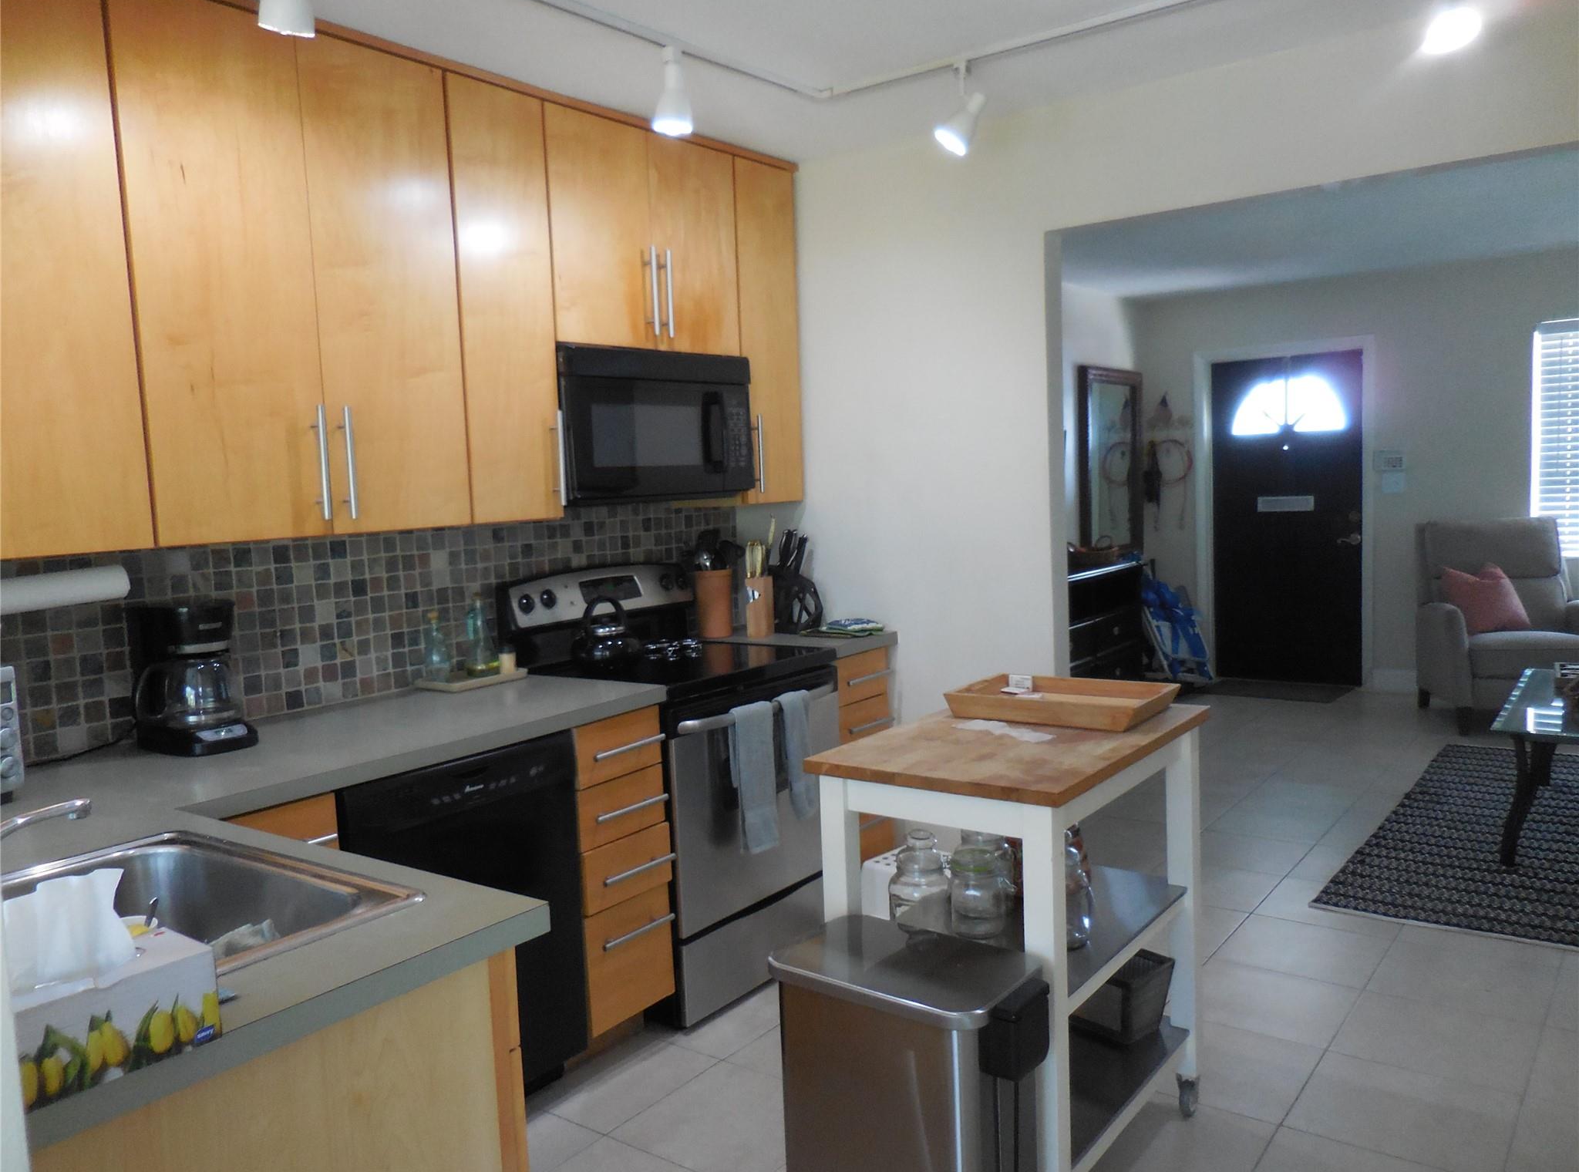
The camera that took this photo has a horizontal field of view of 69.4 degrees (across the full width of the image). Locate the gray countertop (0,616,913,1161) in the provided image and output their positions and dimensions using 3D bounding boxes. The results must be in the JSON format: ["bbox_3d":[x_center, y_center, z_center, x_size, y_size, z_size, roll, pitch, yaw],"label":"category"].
[{"bbox_3d":[-0.423,0.307,2.451,1.587,0.036,2.890,1,6,38],"label":"gray countertop"}]

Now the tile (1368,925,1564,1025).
[{"bbox_3d":[1.851,1.083,3.137,0.398,0.010,0.410,2,7,38],"label":"tile"}]

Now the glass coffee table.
[{"bbox_3d":[3.058,0.667,4.175,0.690,0.480,1.350,1,6,38],"label":"glass coffee table"}]

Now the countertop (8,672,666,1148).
[{"bbox_3d":[-0.748,0.357,2.035,1.587,0.036,1.829,1,6,38],"label":"countertop"}]

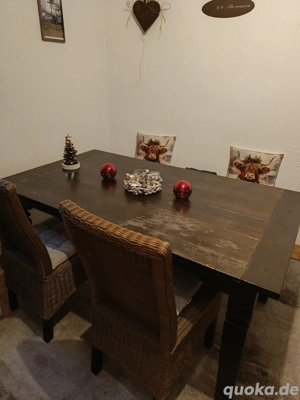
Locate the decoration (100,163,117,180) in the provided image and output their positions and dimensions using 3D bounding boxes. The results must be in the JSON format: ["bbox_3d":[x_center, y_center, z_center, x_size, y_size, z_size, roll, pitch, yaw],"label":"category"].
[{"bbox_3d":[-0.263,-0.180,1.772,0.103,0.103,0.103,1,26,0],"label":"decoration"}]

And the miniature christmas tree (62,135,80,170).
[{"bbox_3d":[-0.561,-0.338,1.941,0.125,0.233,0.125,16,30,28],"label":"miniature christmas tree"}]

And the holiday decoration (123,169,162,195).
[{"bbox_3d":[-0.036,-0.113,1.672,0.234,0.078,0.234,1,26,0],"label":"holiday decoration"}]

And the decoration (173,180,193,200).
[{"bbox_3d":[0.183,-0.056,1.534,0.103,0.103,0.103,1,26,0],"label":"decoration"}]

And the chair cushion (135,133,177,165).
[{"bbox_3d":[0.026,-0.364,2.424,0.400,0.400,0.130,16,17,28],"label":"chair cushion"}]

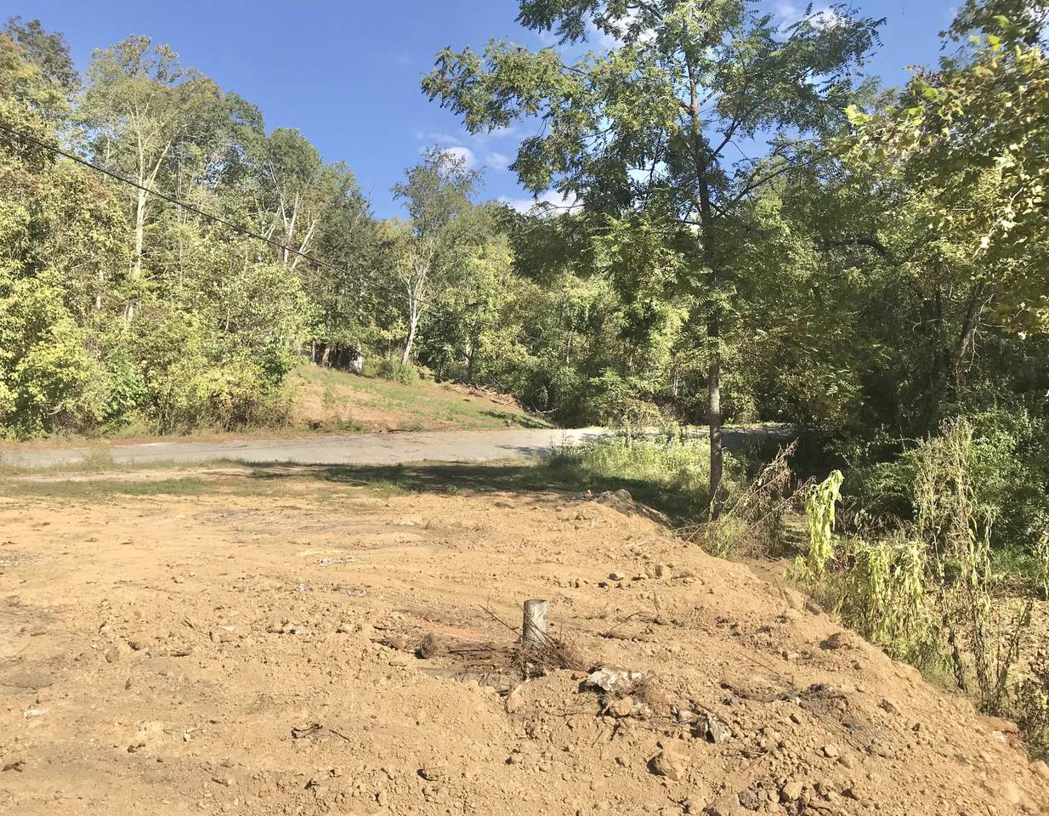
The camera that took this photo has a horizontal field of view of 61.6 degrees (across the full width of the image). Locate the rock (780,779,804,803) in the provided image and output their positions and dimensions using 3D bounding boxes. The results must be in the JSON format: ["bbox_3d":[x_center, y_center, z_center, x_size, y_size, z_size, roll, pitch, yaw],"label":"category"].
[{"bbox_3d":[1.124,1.610,3.700,0.100,0.075,0.090,0,0,0],"label":"rock"}]

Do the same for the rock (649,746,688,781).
[{"bbox_3d":[0.650,1.597,3.950,0.165,0.105,0.145,0,0,0],"label":"rock"}]

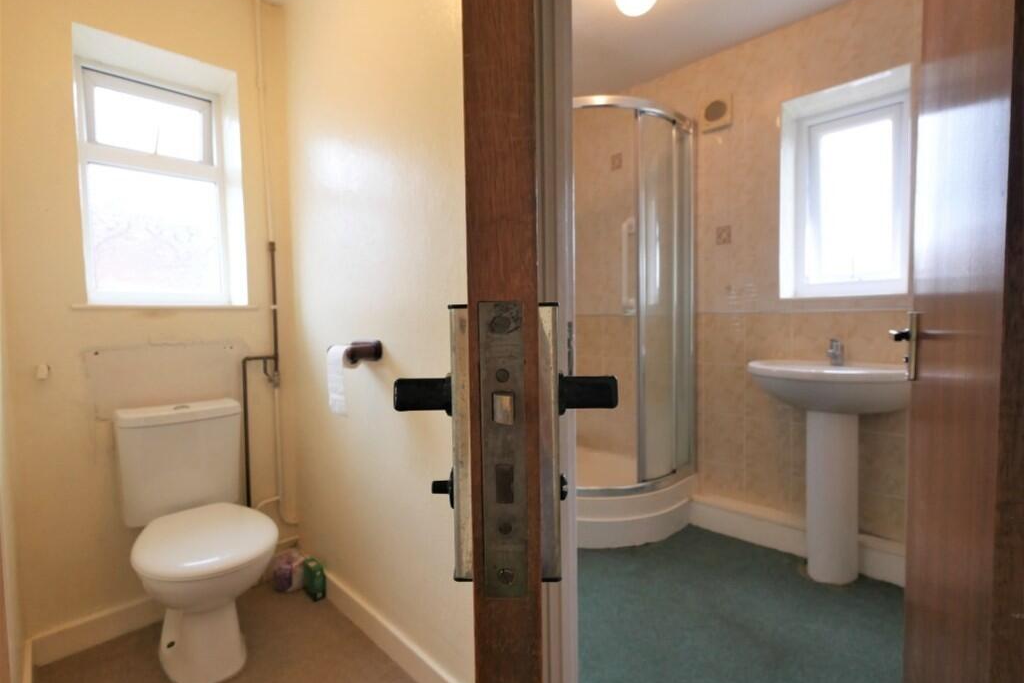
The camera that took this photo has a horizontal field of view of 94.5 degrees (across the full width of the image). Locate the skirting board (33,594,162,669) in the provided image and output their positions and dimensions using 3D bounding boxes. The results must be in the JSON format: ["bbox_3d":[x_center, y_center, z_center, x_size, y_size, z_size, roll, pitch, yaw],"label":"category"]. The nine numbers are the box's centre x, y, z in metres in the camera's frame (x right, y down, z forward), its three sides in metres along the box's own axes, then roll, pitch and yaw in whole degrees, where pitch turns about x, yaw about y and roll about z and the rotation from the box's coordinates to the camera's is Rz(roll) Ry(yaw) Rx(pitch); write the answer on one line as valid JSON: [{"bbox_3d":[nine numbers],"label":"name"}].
[{"bbox_3d":[-1.180,0.929,1.715,0.780,0.096,0.016,-4,5,-44],"label":"skirting board"}]

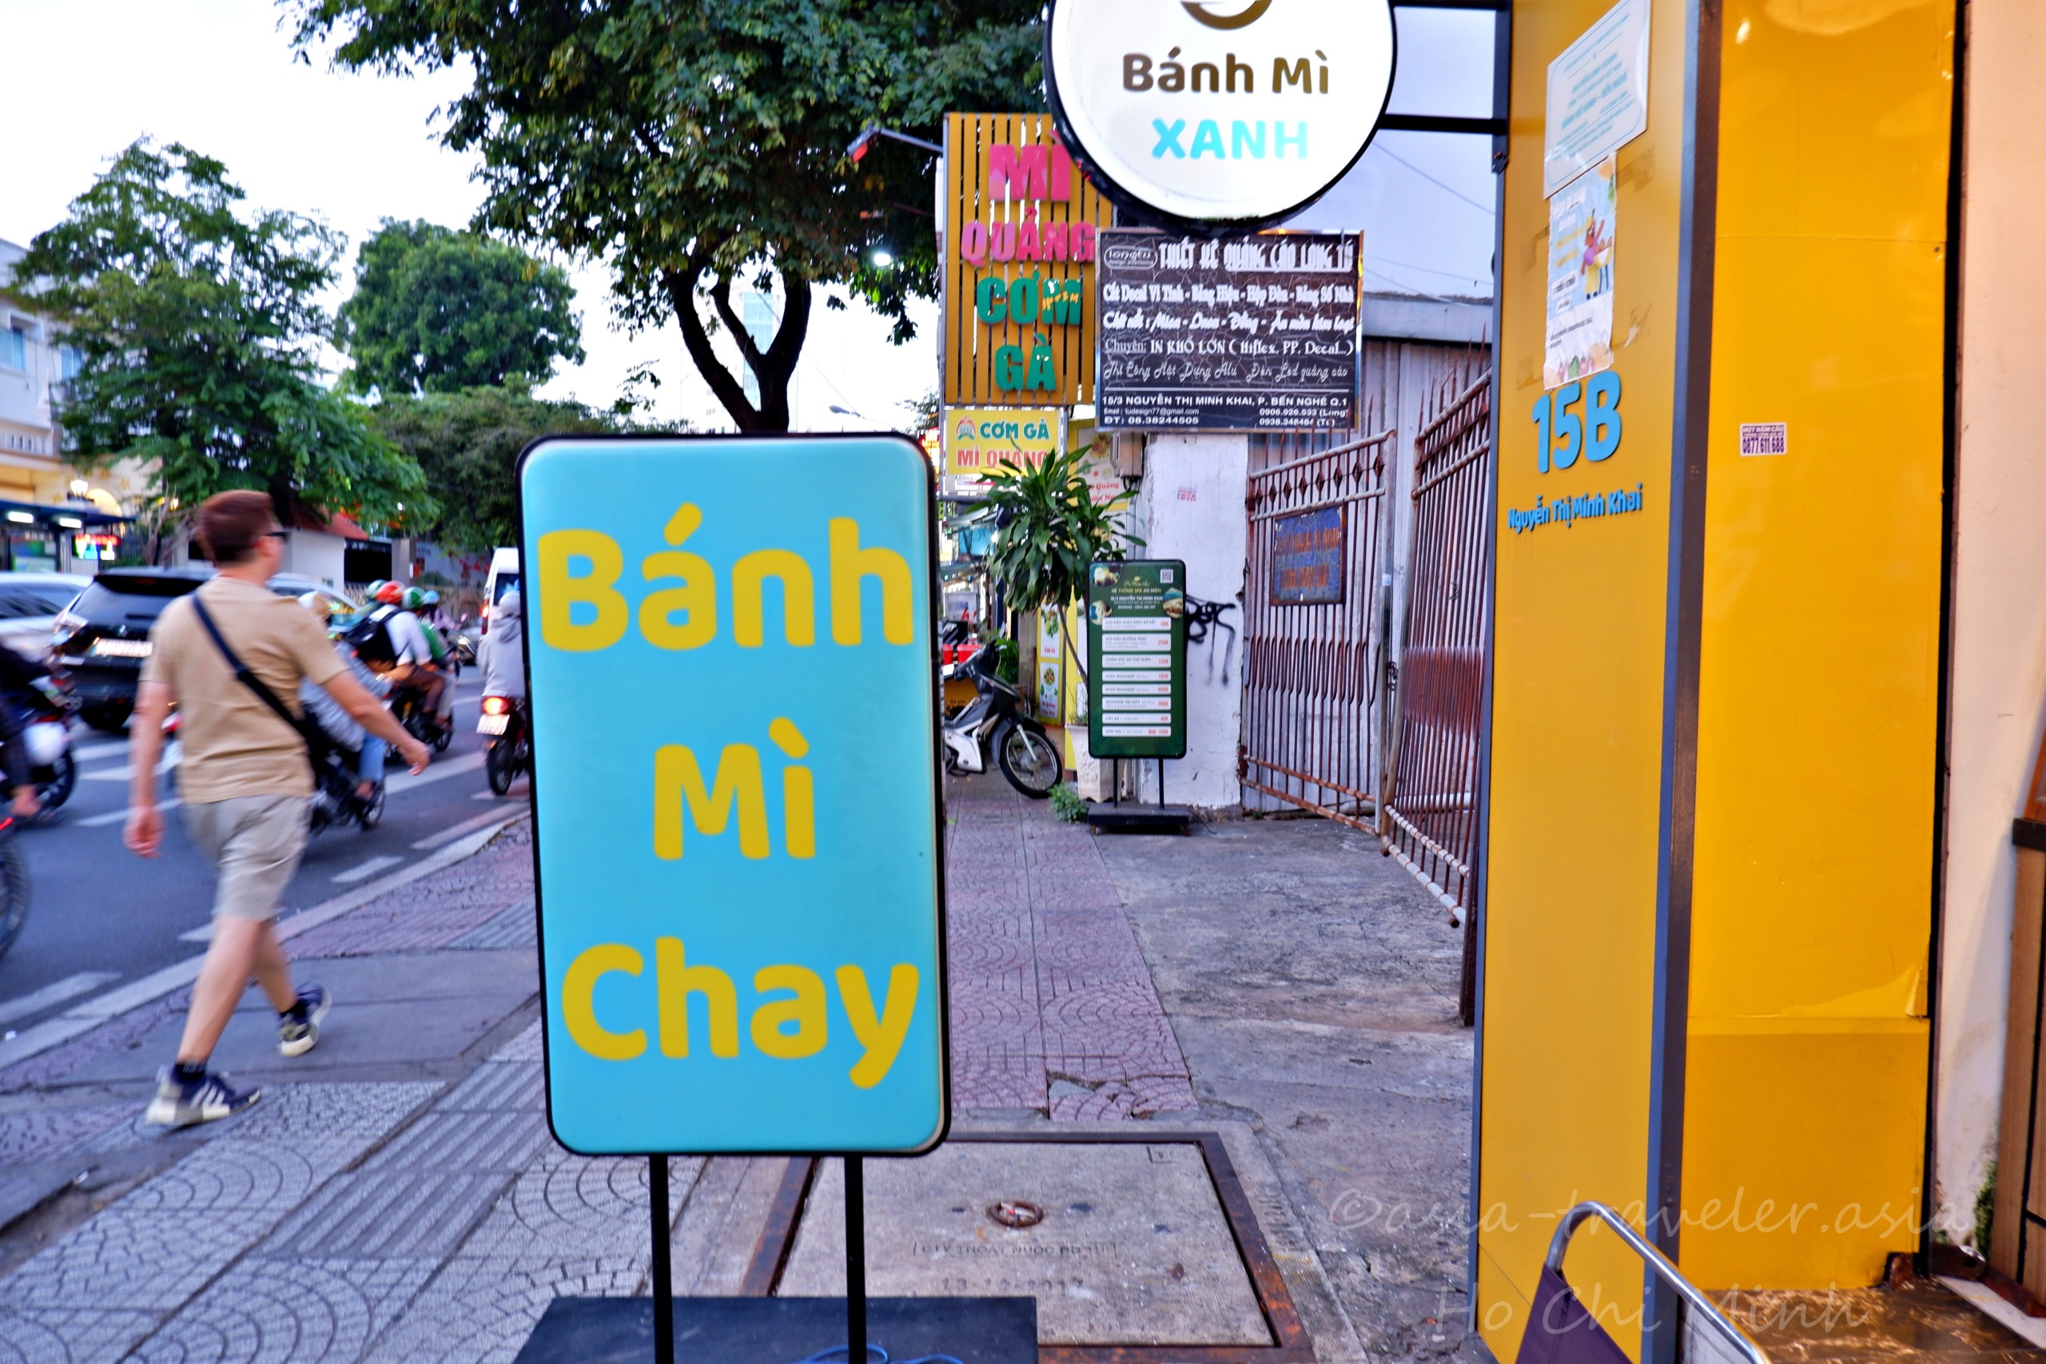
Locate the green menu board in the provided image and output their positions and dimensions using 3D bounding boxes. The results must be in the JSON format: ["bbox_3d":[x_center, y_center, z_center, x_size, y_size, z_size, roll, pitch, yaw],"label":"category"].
[{"bbox_3d":[0.725,-0.164,8.172,0.620,1.250,0.080,0,3,0],"label":"green menu board"}]

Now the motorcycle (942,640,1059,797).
[{"bbox_3d":[-0.630,0.311,9.578,1.900,1.100,0.700,-1,3,-10],"label":"motorcycle"}]

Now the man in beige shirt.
[{"bbox_3d":[-2.120,0.302,3.760,0.560,1.700,0.740,1,3,22],"label":"man in beige shirt"}]

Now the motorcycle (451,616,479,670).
[{"bbox_3d":[-10.600,-0.462,25.008,0.700,1.120,1.850,1,3,12],"label":"motorcycle"}]

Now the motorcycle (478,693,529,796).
[{"bbox_3d":[-3.920,0.309,10.429,0.700,1.100,1.900,0,3,0],"label":"motorcycle"}]

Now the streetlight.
[{"bbox_3d":[-1.010,-4.136,10.106,0.800,0.270,0.220,0,3,0],"label":"streetlight"}]

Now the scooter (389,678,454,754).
[{"bbox_3d":[-5.720,0.174,12.324,0.700,1.100,1.900,0,3,2],"label":"scooter"}]

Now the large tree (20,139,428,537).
[{"bbox_3d":[-16.600,-5.481,27.460,7.600,11.000,7.600,0,3,0],"label":"large tree"}]

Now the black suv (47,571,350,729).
[{"bbox_3d":[-9.600,-0.381,15.901,1.760,1.750,4.500,0,3,-1],"label":"black suv"}]

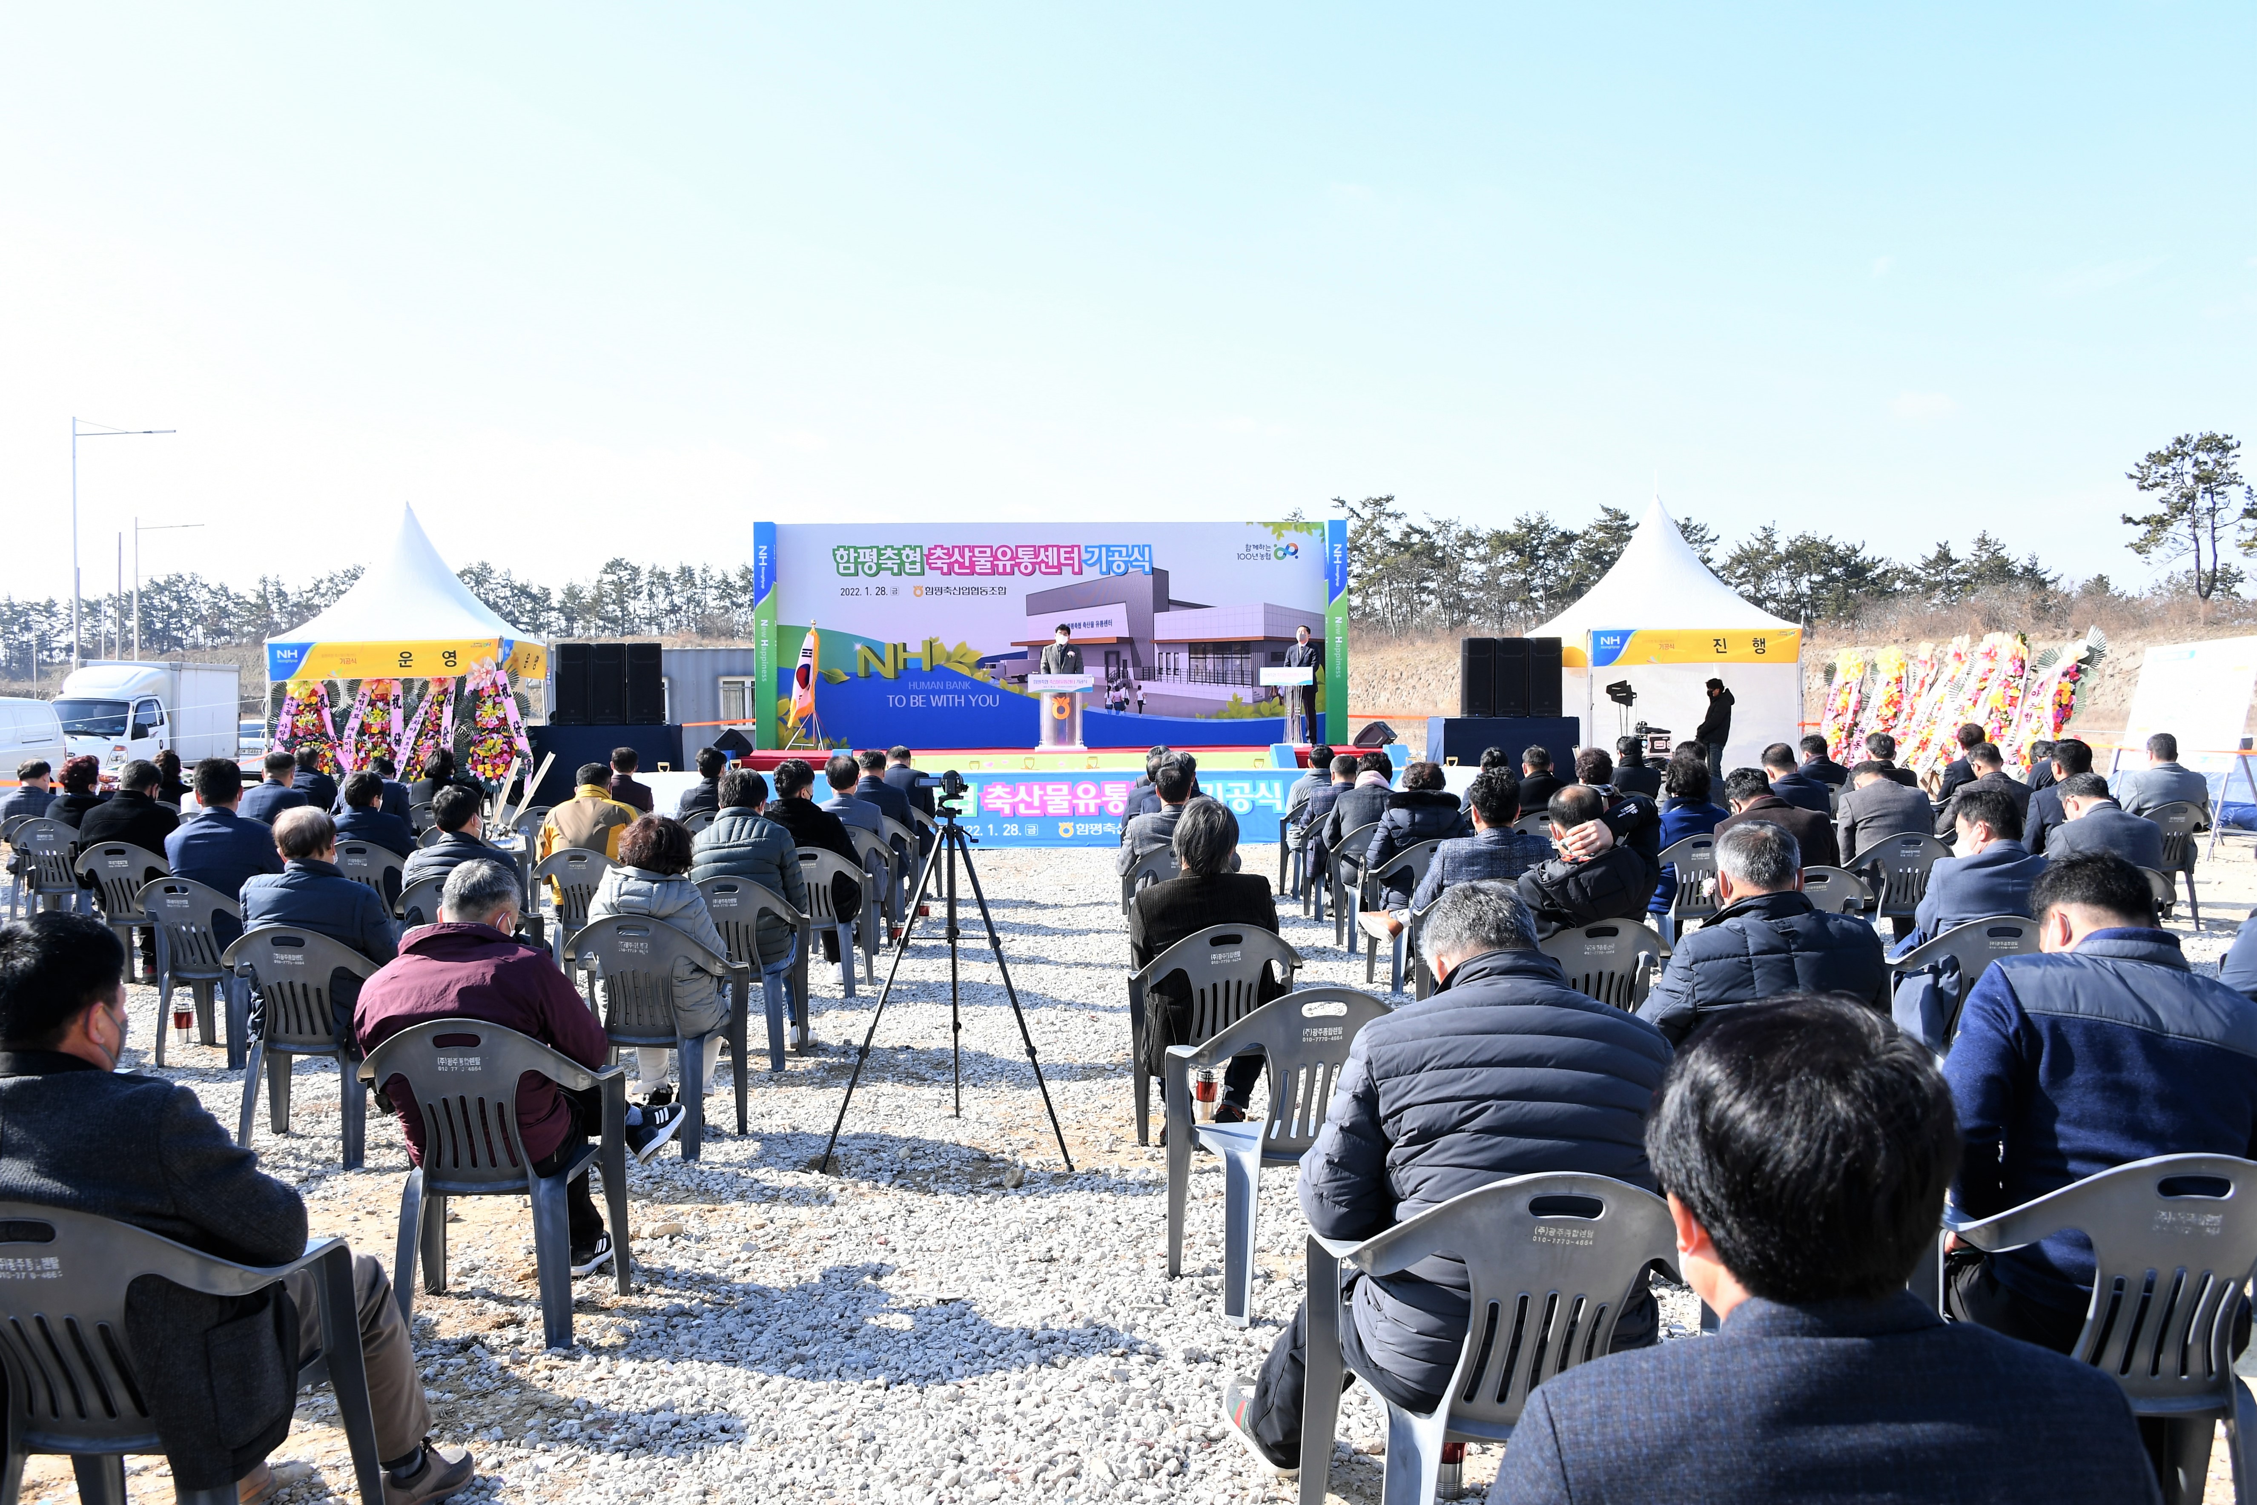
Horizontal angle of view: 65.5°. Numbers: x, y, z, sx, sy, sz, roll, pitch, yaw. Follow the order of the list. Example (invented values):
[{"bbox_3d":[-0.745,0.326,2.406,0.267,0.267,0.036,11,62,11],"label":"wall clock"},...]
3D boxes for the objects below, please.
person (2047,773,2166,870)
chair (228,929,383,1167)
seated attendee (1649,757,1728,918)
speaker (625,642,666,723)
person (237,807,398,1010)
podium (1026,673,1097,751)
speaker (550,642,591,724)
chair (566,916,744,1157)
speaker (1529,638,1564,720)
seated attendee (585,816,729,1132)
[{"bbox_3d":[4.149,0.648,7.721,0.540,1.160,0.820,0,2,-8],"label":"person"},{"bbox_3d":[-2.698,0.939,5.851,0.560,0.800,0.550,-1,2,-3],"label":"chair"},{"bbox_3d":[2.854,0.607,9.223,0.510,1.220,0.820,-1,2,-8],"label":"seated attendee"},{"bbox_3d":[-6.796,-0.955,24.700,0.480,1.140,0.500,-1,2,-14],"label":"speaker"},{"bbox_3d":[-2.665,0.745,6.075,0.560,1.210,0.820,0,2,4],"label":"person"},{"bbox_3d":[-0.967,-0.569,25.200,0.930,1.090,0.500,0,2,0],"label":"podium"},{"bbox_3d":[-7.806,-0.950,24.700,0.480,1.140,0.500,-1,2,-14],"label":"speaker"},{"bbox_3d":[-1.561,0.910,5.771,0.562,0.800,0.537,0,1,0],"label":"chair"},{"bbox_3d":[5.968,-1.058,25.100,0.480,1.140,0.500,0,2,8],"label":"speaker"},{"bbox_3d":[-1.585,0.764,6.052,0.500,1.120,0.680,0,2,1],"label":"seated attendee"}]

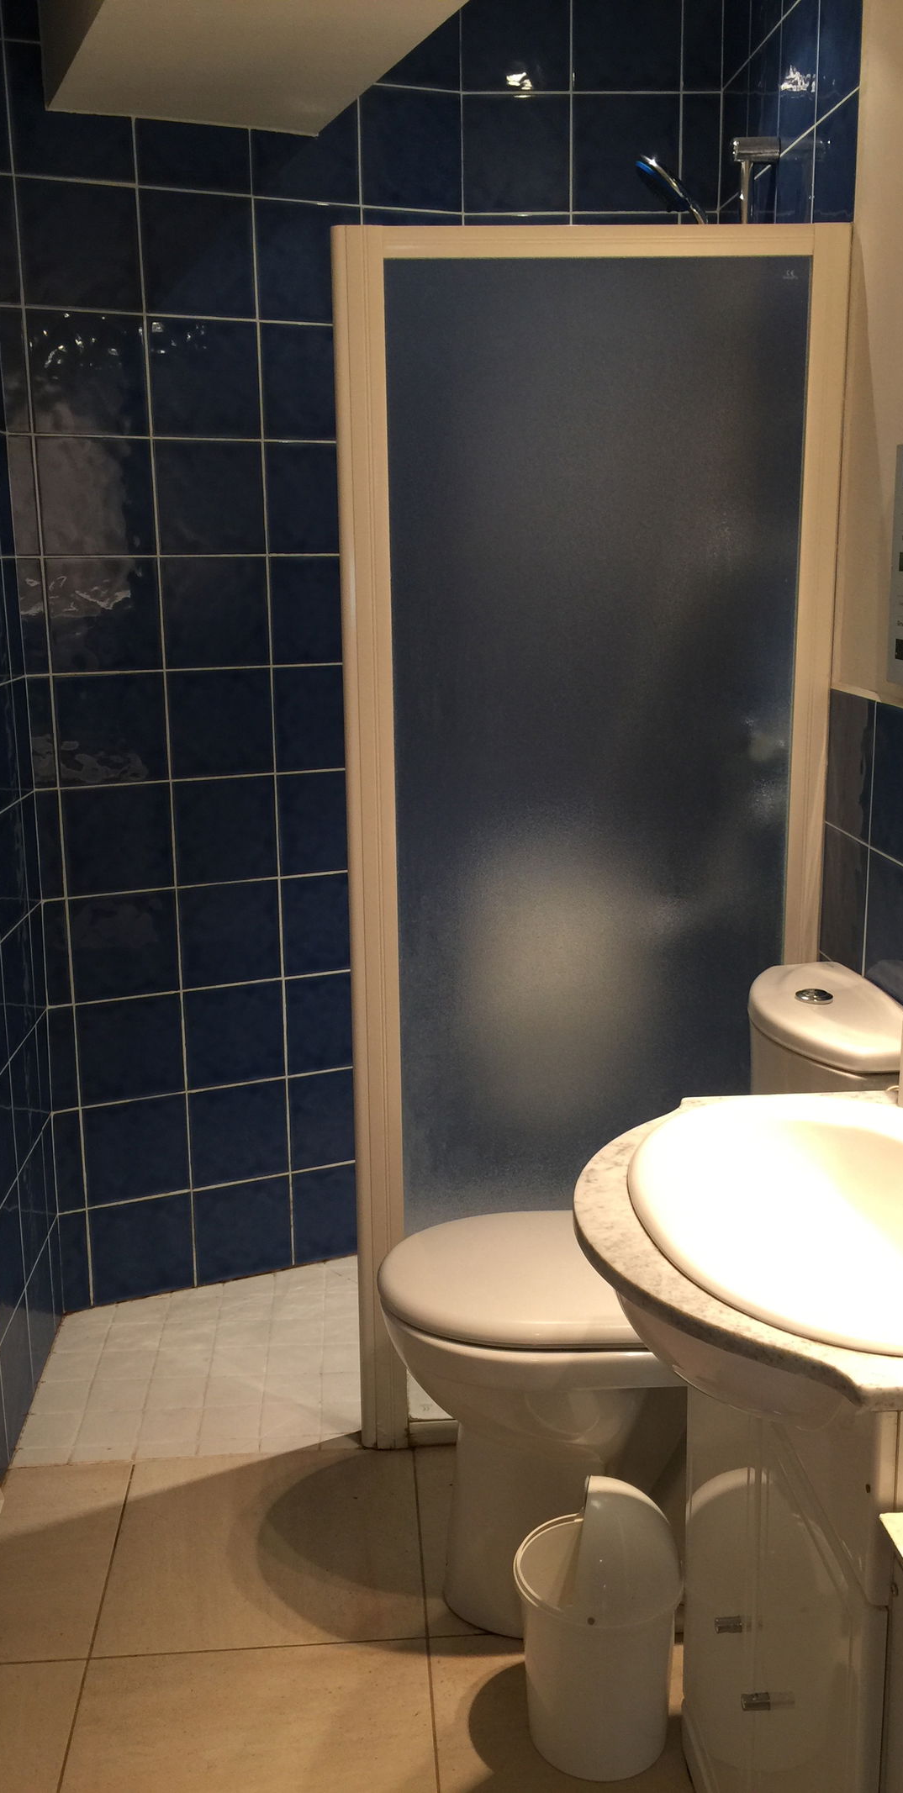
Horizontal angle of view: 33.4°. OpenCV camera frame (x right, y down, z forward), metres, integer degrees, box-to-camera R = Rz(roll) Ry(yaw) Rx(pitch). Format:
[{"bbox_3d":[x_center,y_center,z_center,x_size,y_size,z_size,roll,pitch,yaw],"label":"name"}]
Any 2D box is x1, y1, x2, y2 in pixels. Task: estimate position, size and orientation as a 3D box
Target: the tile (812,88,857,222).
[{"bbox_3d":[0.547,-1.013,2.131,0.010,0.200,0.200,-2,13,-4],"label":"tile"}]

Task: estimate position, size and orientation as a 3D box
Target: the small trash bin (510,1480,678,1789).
[{"bbox_3d":[0.180,0.872,1.831,0.205,0.331,0.205,2,13,12],"label":"small trash bin"}]

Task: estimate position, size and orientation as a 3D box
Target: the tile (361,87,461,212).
[{"bbox_3d":[-0.073,-1.349,2.717,0.200,0.200,0.012,-7,14,-24],"label":"tile"}]

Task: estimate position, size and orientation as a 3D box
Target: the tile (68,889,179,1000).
[{"bbox_3d":[-0.609,0.093,2.800,0.200,0.200,0.010,-6,14,-23],"label":"tile"}]

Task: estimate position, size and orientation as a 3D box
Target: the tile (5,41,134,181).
[{"bbox_3d":[-0.624,-1.287,2.478,0.200,0.200,0.010,-6,14,-23],"label":"tile"}]

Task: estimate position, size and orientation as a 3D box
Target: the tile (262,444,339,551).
[{"bbox_3d":[-0.248,-0.737,2.776,0.200,0.200,0.010,-6,14,-24],"label":"tile"}]

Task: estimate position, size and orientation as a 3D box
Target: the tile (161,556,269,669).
[{"bbox_3d":[-0.430,-0.519,2.741,0.200,0.200,0.010,-6,14,-24],"label":"tile"}]

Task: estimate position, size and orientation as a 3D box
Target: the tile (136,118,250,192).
[{"bbox_3d":[-0.438,-1.262,2.568,0.200,0.106,0.010,-6,14,-24],"label":"tile"}]

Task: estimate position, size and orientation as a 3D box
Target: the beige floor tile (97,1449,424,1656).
[{"bbox_3d":[-0.270,0.962,2.220,0.448,0.010,0.434,-1,13,-4],"label":"beige floor tile"}]

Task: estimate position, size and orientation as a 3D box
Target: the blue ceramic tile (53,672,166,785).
[{"bbox_3d":[-0.611,-0.301,2.700,0.200,0.200,0.010,-7,14,-24],"label":"blue ceramic tile"}]

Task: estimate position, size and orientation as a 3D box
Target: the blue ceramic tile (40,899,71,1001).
[{"bbox_3d":[-0.717,0.105,2.733,0.045,0.198,0.010,-6,14,-23],"label":"blue ceramic tile"}]

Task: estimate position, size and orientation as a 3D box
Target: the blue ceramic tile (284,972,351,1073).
[{"bbox_3d":[-0.235,0.245,2.975,0.198,0.198,0.010,-7,14,-24],"label":"blue ceramic tile"}]

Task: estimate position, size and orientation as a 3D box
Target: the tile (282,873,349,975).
[{"bbox_3d":[-0.237,0.050,2.930,0.198,0.198,0.010,-7,14,-24],"label":"tile"}]

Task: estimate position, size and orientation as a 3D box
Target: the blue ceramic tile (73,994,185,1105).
[{"bbox_3d":[-0.600,0.287,2.815,0.198,0.198,0.010,-7,14,-24],"label":"blue ceramic tile"}]

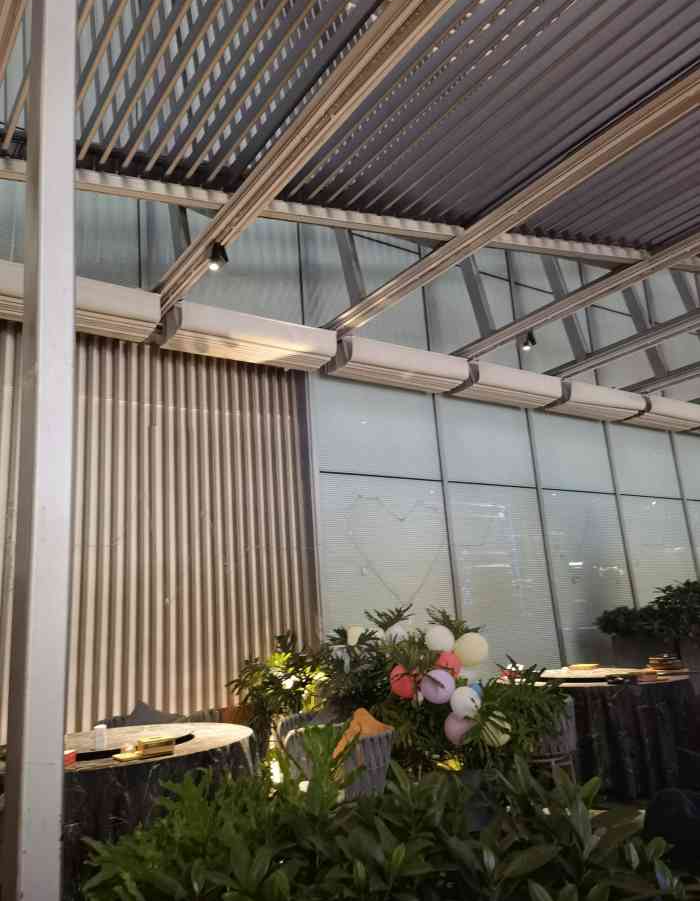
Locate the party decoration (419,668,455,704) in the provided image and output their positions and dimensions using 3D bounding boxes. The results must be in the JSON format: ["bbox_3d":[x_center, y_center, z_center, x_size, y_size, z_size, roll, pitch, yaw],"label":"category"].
[{"bbox_3d":[0.559,1.524,4.700,0.232,0.232,0.232,-6,-15,5],"label":"party decoration"}]

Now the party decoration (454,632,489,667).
[{"bbox_3d":[0.801,1.312,4.800,0.224,0.224,0.224,-6,-16,8],"label":"party decoration"}]

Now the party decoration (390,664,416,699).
[{"bbox_3d":[0.349,1.508,4.750,0.170,0.222,0.170,-5,-15,3],"label":"party decoration"}]

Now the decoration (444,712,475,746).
[{"bbox_3d":[0.700,1.783,4.650,0.192,0.217,0.192,-6,-15,6],"label":"decoration"}]

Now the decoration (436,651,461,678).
[{"bbox_3d":[0.650,1.411,4.800,0.158,0.185,0.185,-6,-15,6],"label":"decoration"}]

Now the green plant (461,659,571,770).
[{"bbox_3d":[1.057,1.706,4.650,0.703,0.714,0.668,-7,-16,10],"label":"green plant"}]

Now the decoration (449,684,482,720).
[{"bbox_3d":[0.744,1.604,4.650,0.204,0.217,0.204,-6,-15,7],"label":"decoration"}]

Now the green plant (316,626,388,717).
[{"bbox_3d":[0.017,1.510,4.950,0.490,0.613,0.465,-4,-15,-1],"label":"green plant"}]

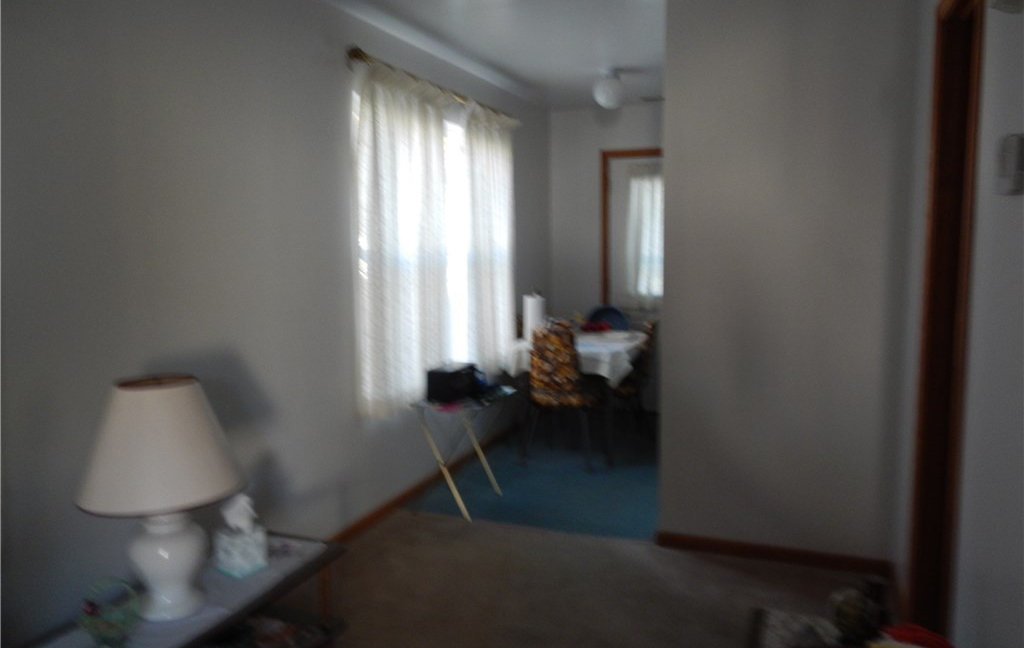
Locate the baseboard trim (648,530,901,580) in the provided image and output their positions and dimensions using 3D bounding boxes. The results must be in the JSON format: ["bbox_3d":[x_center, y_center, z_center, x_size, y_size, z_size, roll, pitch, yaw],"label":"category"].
[{"bbox_3d":[1.104,0.995,3.209,0.950,0.066,0.016,2,7,22],"label":"baseboard trim"}]

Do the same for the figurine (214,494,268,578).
[{"bbox_3d":[-0.824,0.638,2.245,0.115,0.215,0.115,1,6,16],"label":"figurine"}]

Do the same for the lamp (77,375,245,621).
[{"bbox_3d":[-0.930,0.461,1.959,0.394,0.620,0.394,2,7,22],"label":"lamp"}]

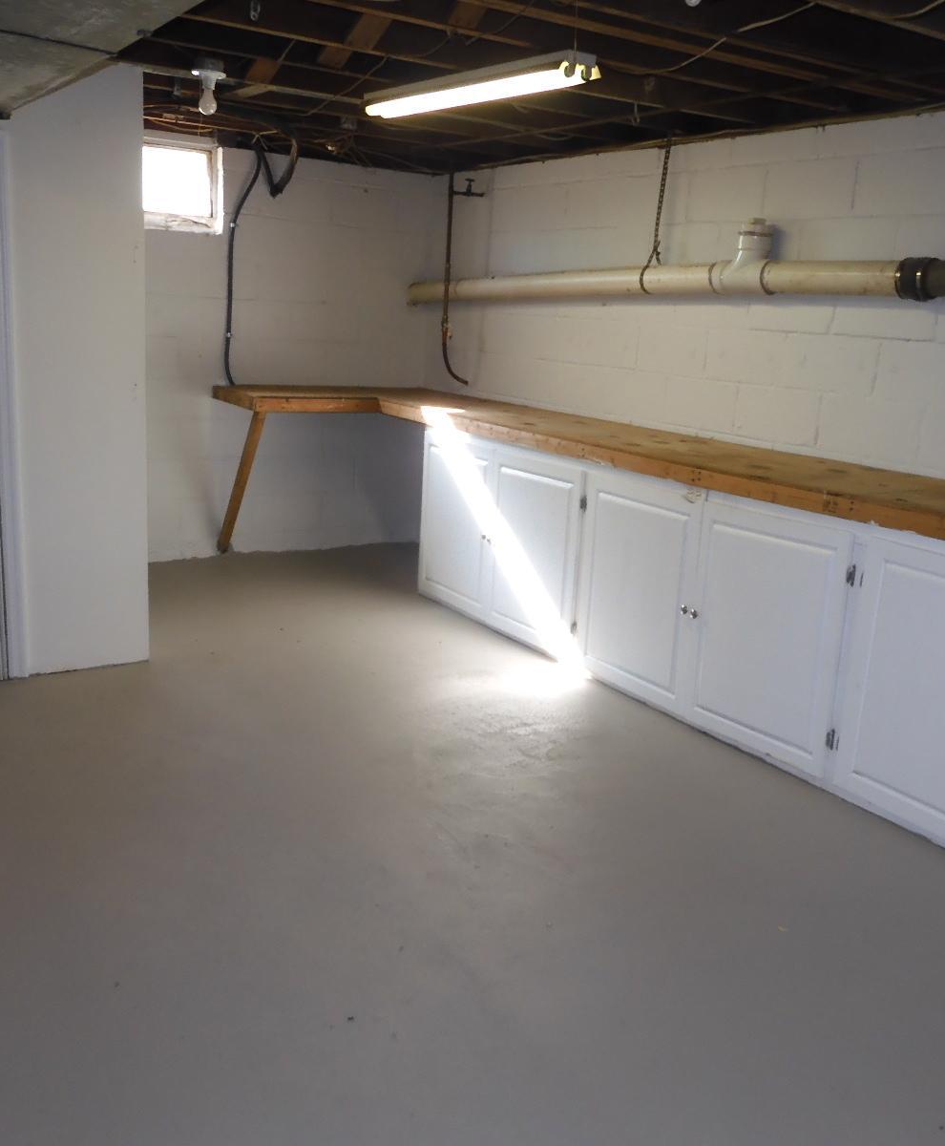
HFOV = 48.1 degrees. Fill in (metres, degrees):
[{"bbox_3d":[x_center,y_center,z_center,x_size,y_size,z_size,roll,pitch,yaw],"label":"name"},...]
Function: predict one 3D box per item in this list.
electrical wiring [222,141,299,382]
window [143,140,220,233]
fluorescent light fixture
[{"bbox_3d":[-1.071,-1.568,5.383,0.410,1.220,0.120,-6,17,-33],"label":"electrical wiring"},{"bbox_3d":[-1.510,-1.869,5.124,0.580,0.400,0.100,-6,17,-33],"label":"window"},{"bbox_3d":[-0.030,-1.597,3.522,0.150,0.085,1.220,-6,17,-33],"label":"fluorescent light fixture"}]

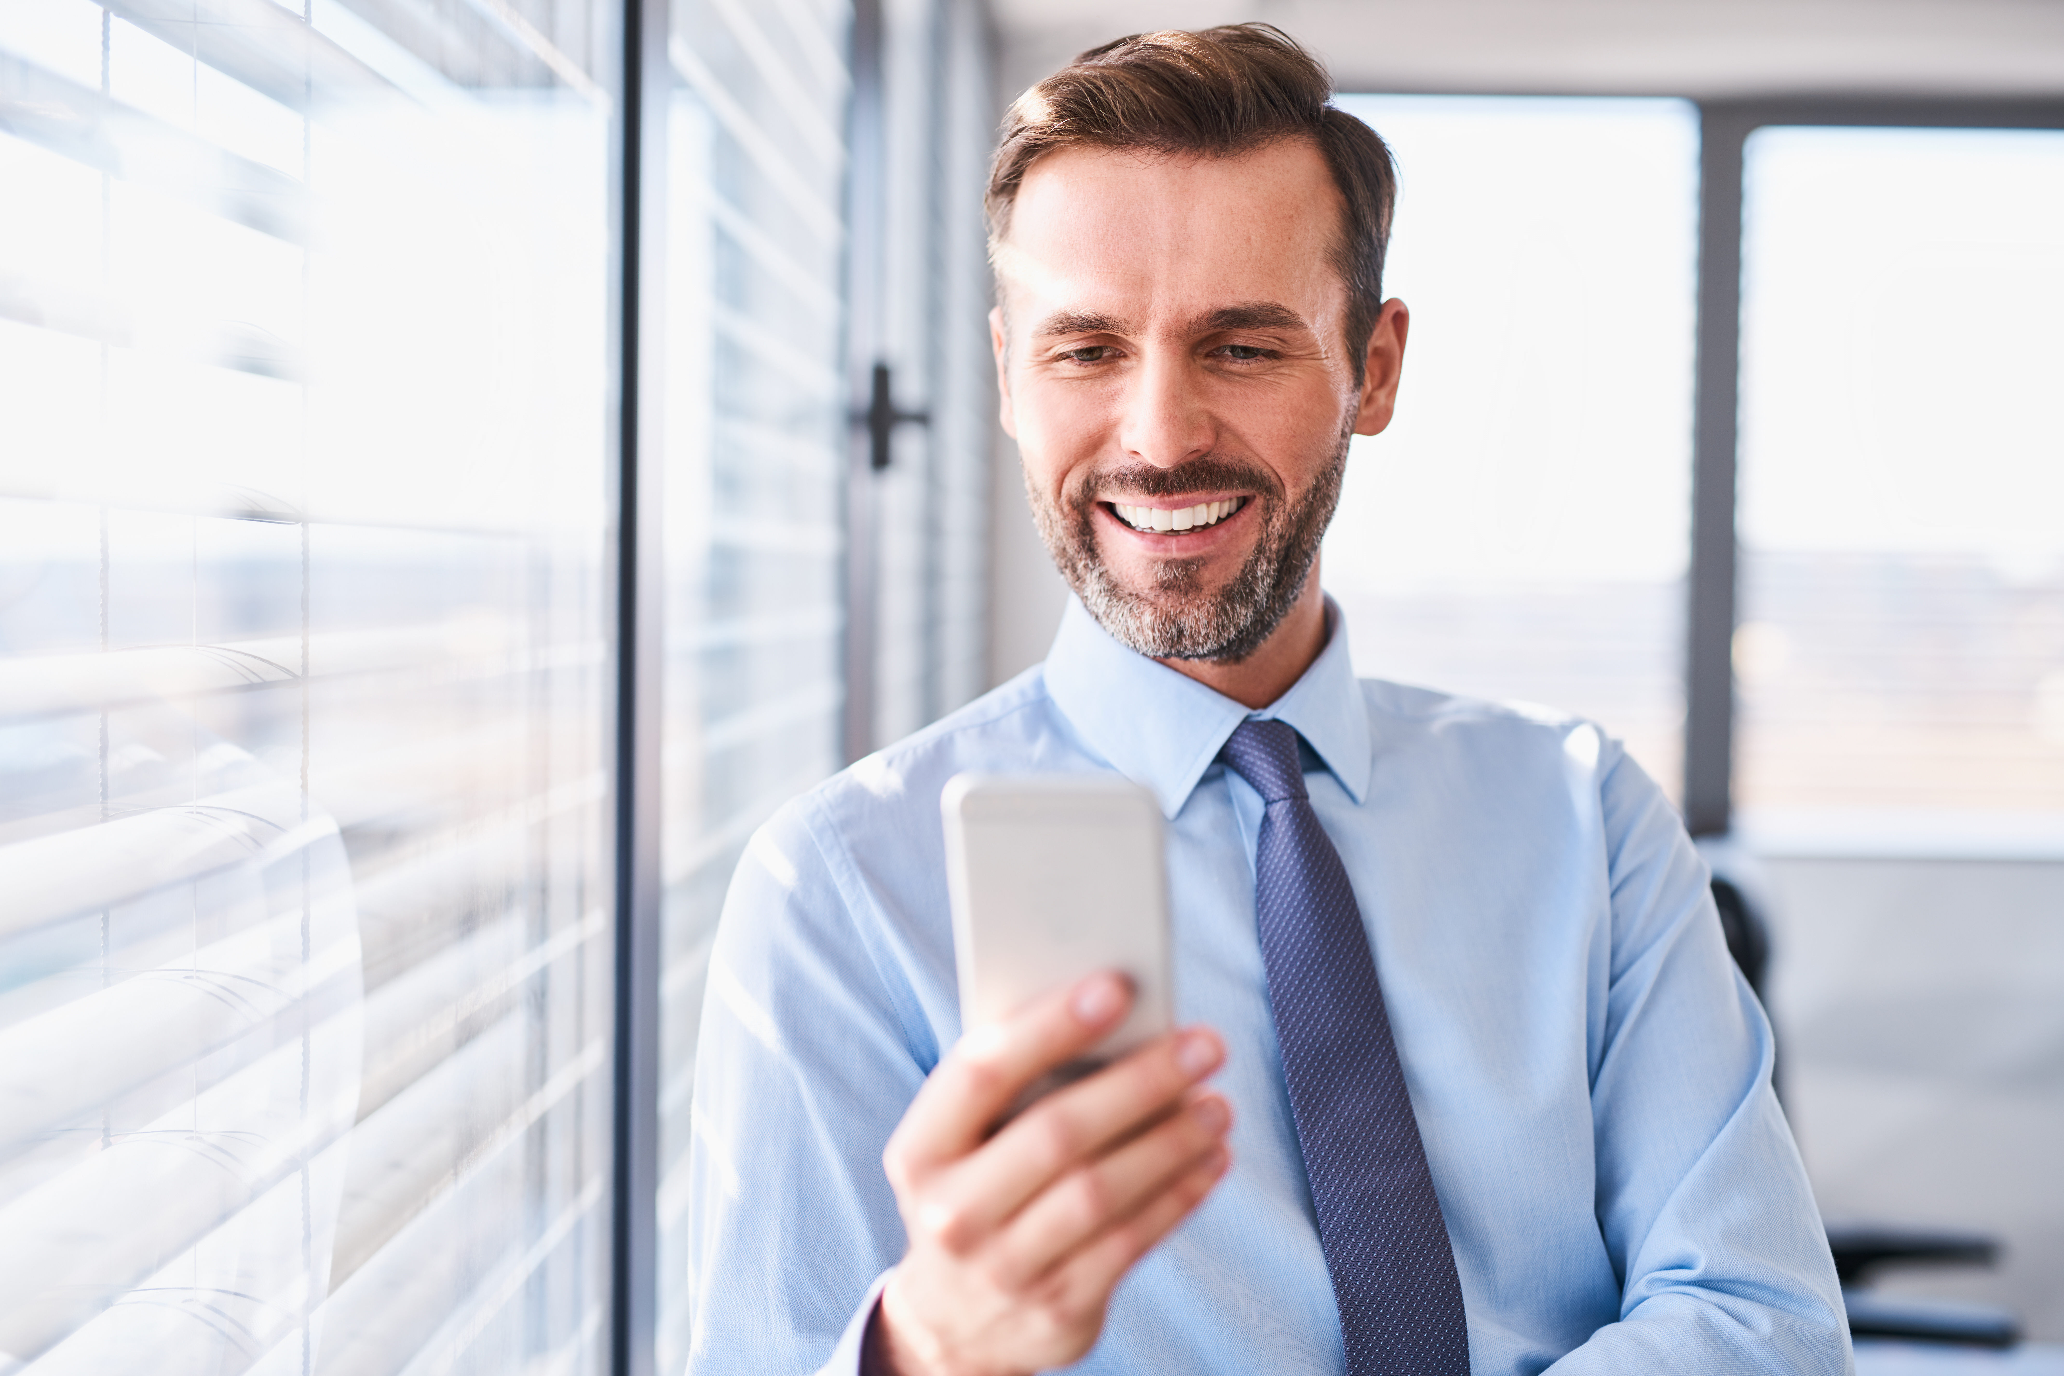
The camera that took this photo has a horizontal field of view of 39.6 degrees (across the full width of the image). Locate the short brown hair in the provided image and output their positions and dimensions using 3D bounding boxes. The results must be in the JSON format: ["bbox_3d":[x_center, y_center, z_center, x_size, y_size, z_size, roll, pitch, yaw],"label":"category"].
[{"bbox_3d":[0.073,-0.200,1.265,0.174,0.178,0.195,-2,8,11],"label":"short brown hair"}]

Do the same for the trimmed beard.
[{"bbox_3d":[0.064,-0.064,1.197,0.138,0.108,0.100,-2,8,11],"label":"trimmed beard"}]

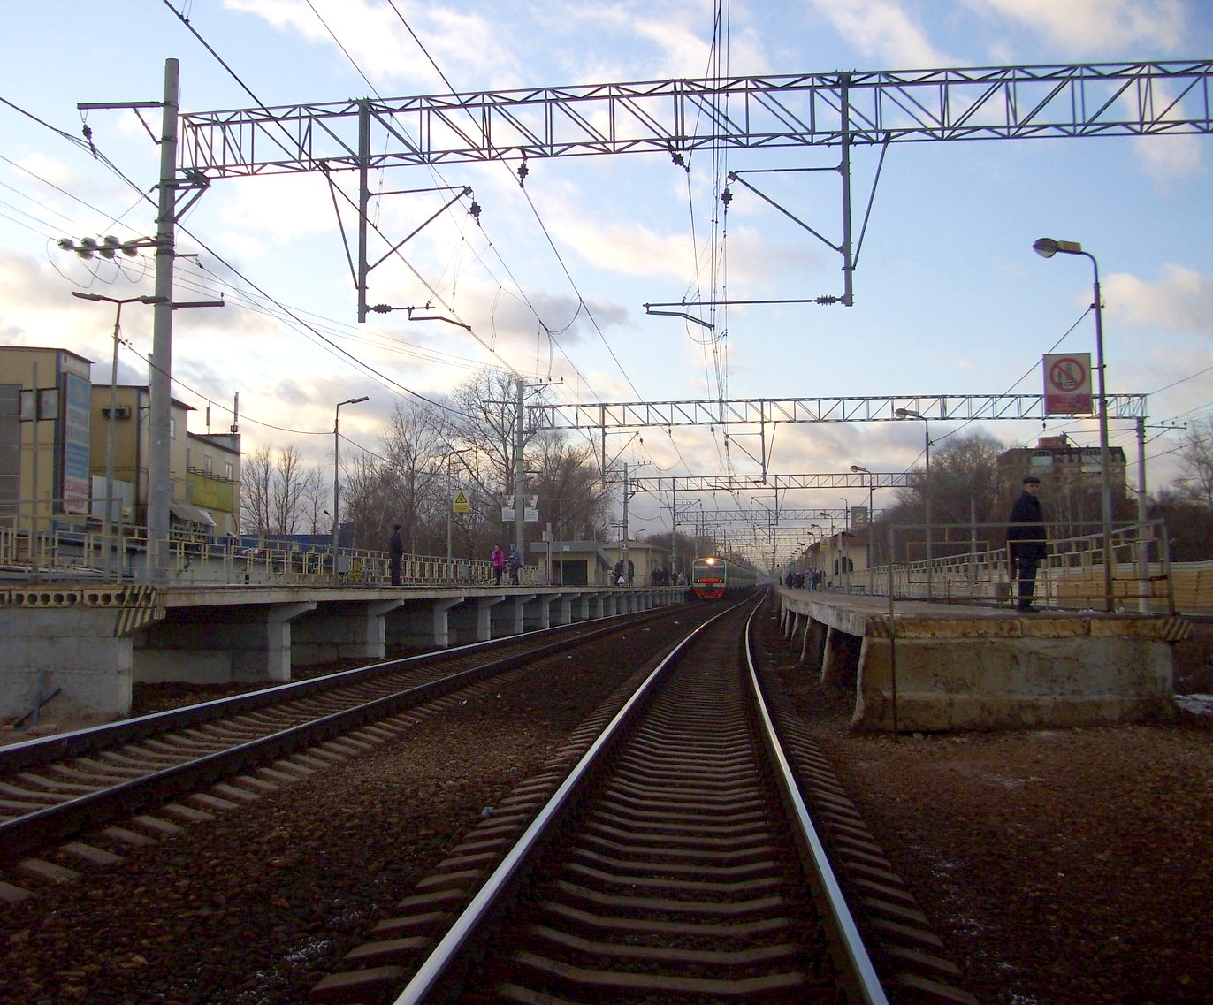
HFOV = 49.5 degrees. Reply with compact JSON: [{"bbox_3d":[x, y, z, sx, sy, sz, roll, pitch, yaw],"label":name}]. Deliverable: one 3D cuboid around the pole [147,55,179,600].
[{"bbox_3d":[-9.292,-3.497,27.682,0.480,11.939,0.480,0,-4,0],"label":"pole"}]

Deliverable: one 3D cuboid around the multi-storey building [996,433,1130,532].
[{"bbox_3d":[113.519,3.418,328.460,29.000,39.415,17.000,0,-4,7],"label":"multi-storey building"}]

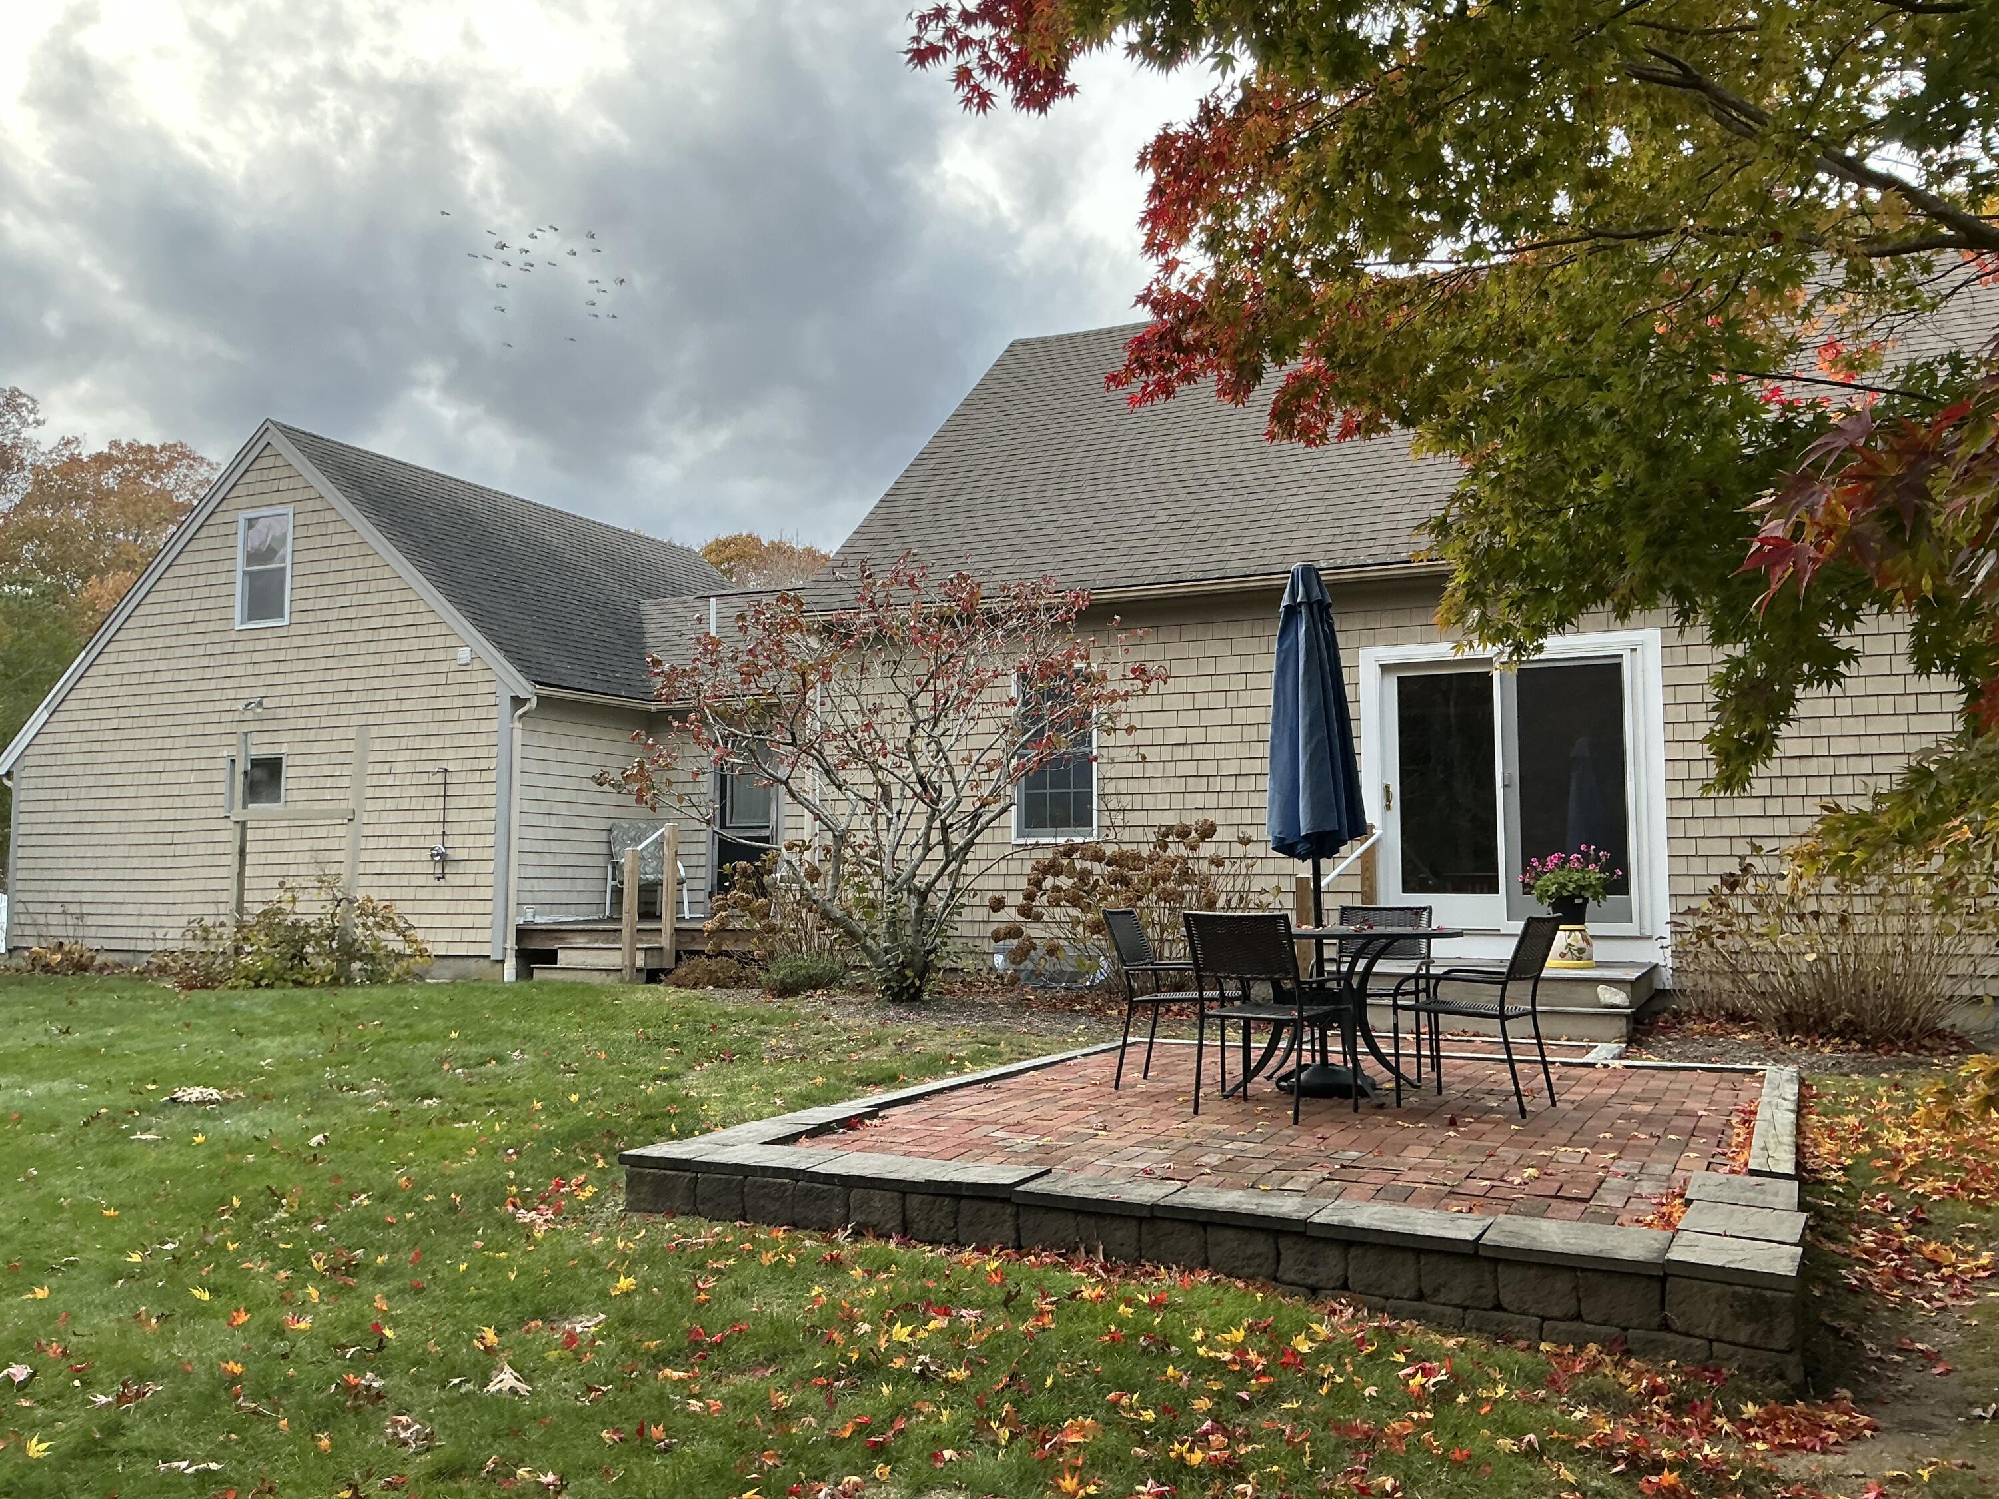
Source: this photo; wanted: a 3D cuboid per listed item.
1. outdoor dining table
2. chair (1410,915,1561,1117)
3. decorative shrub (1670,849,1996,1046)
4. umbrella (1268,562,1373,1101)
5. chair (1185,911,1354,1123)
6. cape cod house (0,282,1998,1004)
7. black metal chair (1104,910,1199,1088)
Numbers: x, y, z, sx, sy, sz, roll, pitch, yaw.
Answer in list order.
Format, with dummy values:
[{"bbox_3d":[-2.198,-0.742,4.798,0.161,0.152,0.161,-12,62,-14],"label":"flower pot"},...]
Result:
[{"bbox_3d":[1.517,1.233,7.609,1.340,0.734,1.340,-2,-6,24],"label":"outdoor dining table"},{"bbox_3d":[2.088,1.126,6.996,0.600,0.837,0.550,-4,-6,34],"label":"chair"},{"bbox_3d":[4.971,1.149,9.593,1.800,1.150,1.300,-2,-6,24],"label":"decorative shrub"},{"bbox_3d":[1.492,0.348,7.696,0.480,2.512,0.480,-2,-6,24],"label":"umbrella"},{"bbox_3d":[1.131,1.104,6.779,0.550,0.837,0.600,-4,-7,36],"label":"chair"},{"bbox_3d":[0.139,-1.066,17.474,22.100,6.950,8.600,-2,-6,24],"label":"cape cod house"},{"bbox_3d":[0.857,1.196,7.779,0.600,0.837,0.550,-2,-6,22],"label":"black metal chair"}]

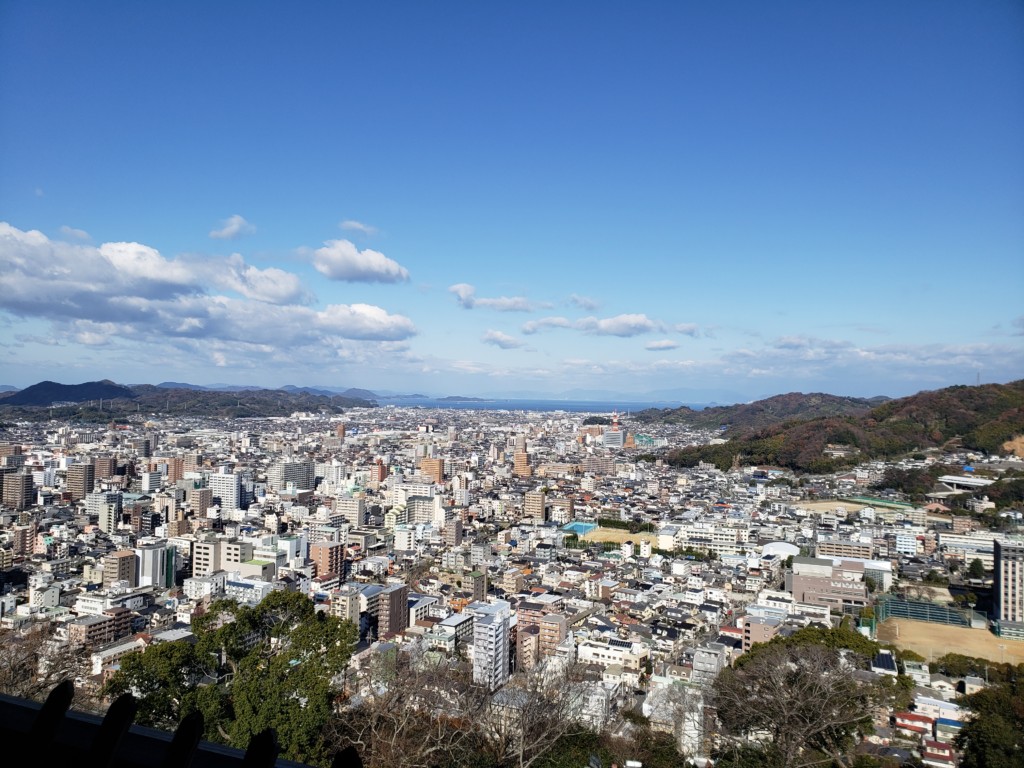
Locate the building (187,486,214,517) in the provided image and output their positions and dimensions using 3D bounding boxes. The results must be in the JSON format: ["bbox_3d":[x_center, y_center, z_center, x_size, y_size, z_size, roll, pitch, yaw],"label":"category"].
[{"bbox_3d":[-305.610,121.410,757.260,11.300,34.900,15.850,1,-1,23],"label":"building"}]

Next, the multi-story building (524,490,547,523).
[{"bbox_3d":[23.380,120.000,759.110,17.360,29.200,11.980,1,-1,23],"label":"multi-story building"}]

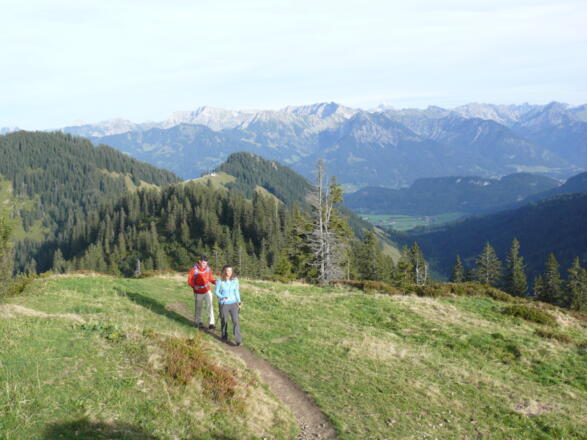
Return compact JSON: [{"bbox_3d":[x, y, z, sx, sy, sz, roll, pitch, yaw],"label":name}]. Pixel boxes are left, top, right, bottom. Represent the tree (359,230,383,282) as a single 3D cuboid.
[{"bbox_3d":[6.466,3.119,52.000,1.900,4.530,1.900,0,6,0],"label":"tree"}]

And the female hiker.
[{"bbox_3d":[-1.343,1.764,13.000,0.600,1.680,0.520,-1,6,-10],"label":"female hiker"}]

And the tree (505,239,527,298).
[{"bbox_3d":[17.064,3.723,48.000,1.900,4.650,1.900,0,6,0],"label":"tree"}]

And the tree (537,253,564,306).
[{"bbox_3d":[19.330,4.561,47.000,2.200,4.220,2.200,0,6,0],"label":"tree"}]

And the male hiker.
[{"bbox_3d":[-2.207,1.745,15.100,0.660,1.780,0.550,-2,6,-15],"label":"male hiker"}]

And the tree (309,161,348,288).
[{"bbox_3d":[2.511,0.226,45.000,2.900,8.950,2.700,0,6,0],"label":"tree"}]

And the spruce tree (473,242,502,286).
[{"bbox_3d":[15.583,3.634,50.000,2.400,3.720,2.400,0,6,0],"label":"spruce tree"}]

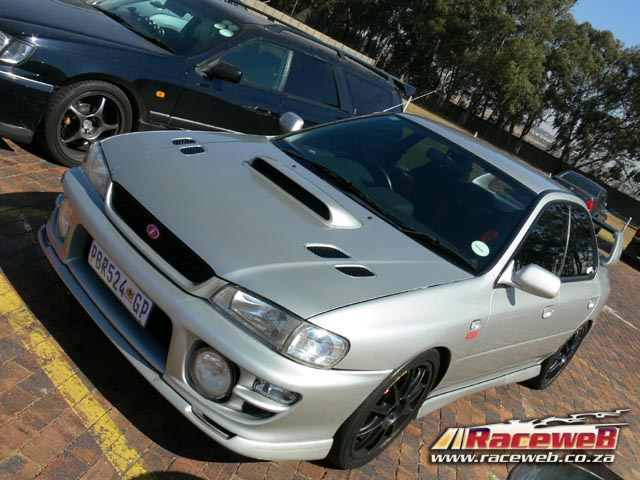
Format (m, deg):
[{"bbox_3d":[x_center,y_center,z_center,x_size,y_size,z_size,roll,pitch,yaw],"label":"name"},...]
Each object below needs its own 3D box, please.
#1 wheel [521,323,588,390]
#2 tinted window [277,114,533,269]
[{"bbox_3d":[1.711,0.778,4.725,0.210,0.620,0.620,37,19,33],"label":"wheel"},{"bbox_3d":[0.457,-0.356,3.438,0.880,0.130,1.380,-27,49,-34],"label":"tinted window"}]

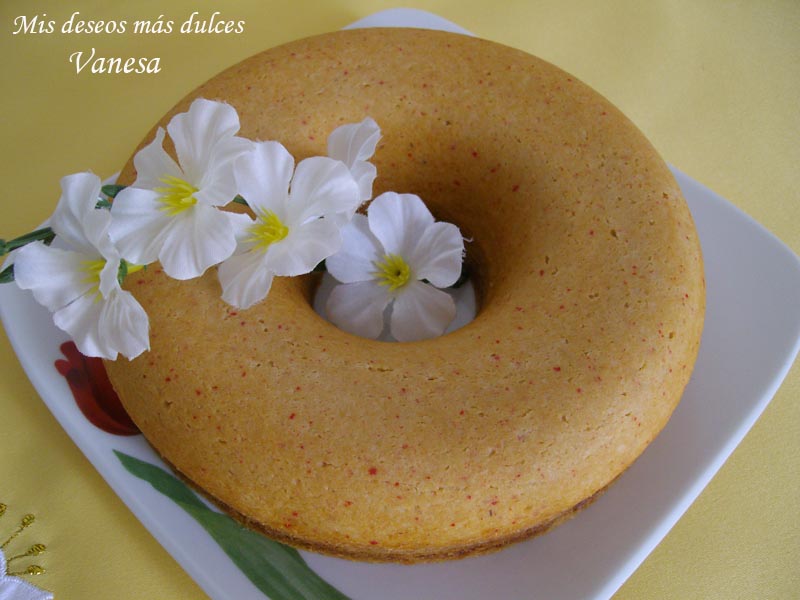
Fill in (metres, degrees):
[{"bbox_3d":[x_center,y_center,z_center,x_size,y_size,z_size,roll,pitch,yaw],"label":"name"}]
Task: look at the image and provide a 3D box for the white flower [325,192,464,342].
[{"bbox_3d":[0.000,-0.012,0.334,0.055,0.022,0.057,3,84,16],"label":"white flower"}]

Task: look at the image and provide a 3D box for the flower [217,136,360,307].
[{"bbox_3d":[-0.038,-0.026,0.302,0.056,0.022,0.058,8,91,24],"label":"flower"}]

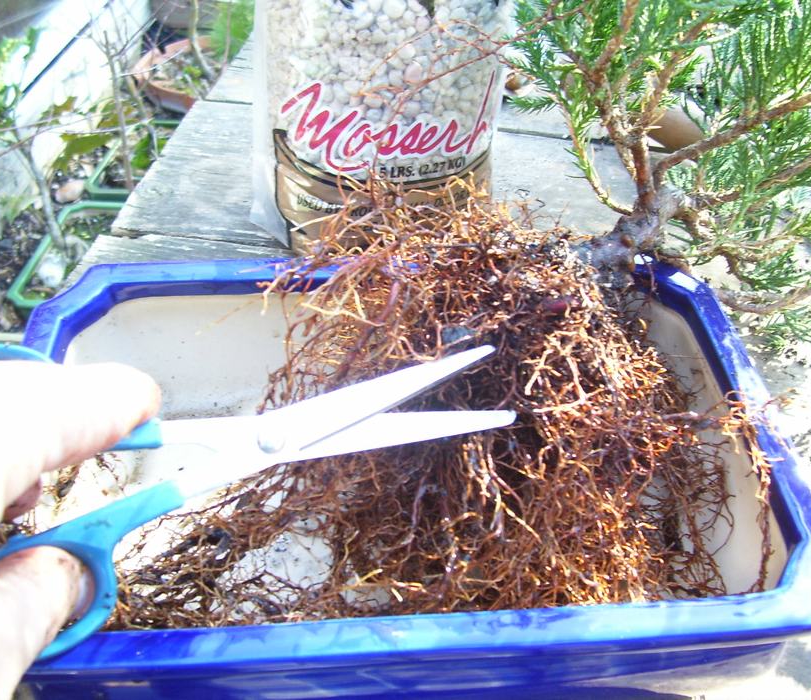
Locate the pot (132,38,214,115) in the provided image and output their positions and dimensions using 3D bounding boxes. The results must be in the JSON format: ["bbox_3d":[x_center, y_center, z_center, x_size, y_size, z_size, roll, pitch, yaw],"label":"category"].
[{"bbox_3d":[-0.286,-0.395,1.346,0.202,0.047,0.202,0,44,0],"label":"pot"}]

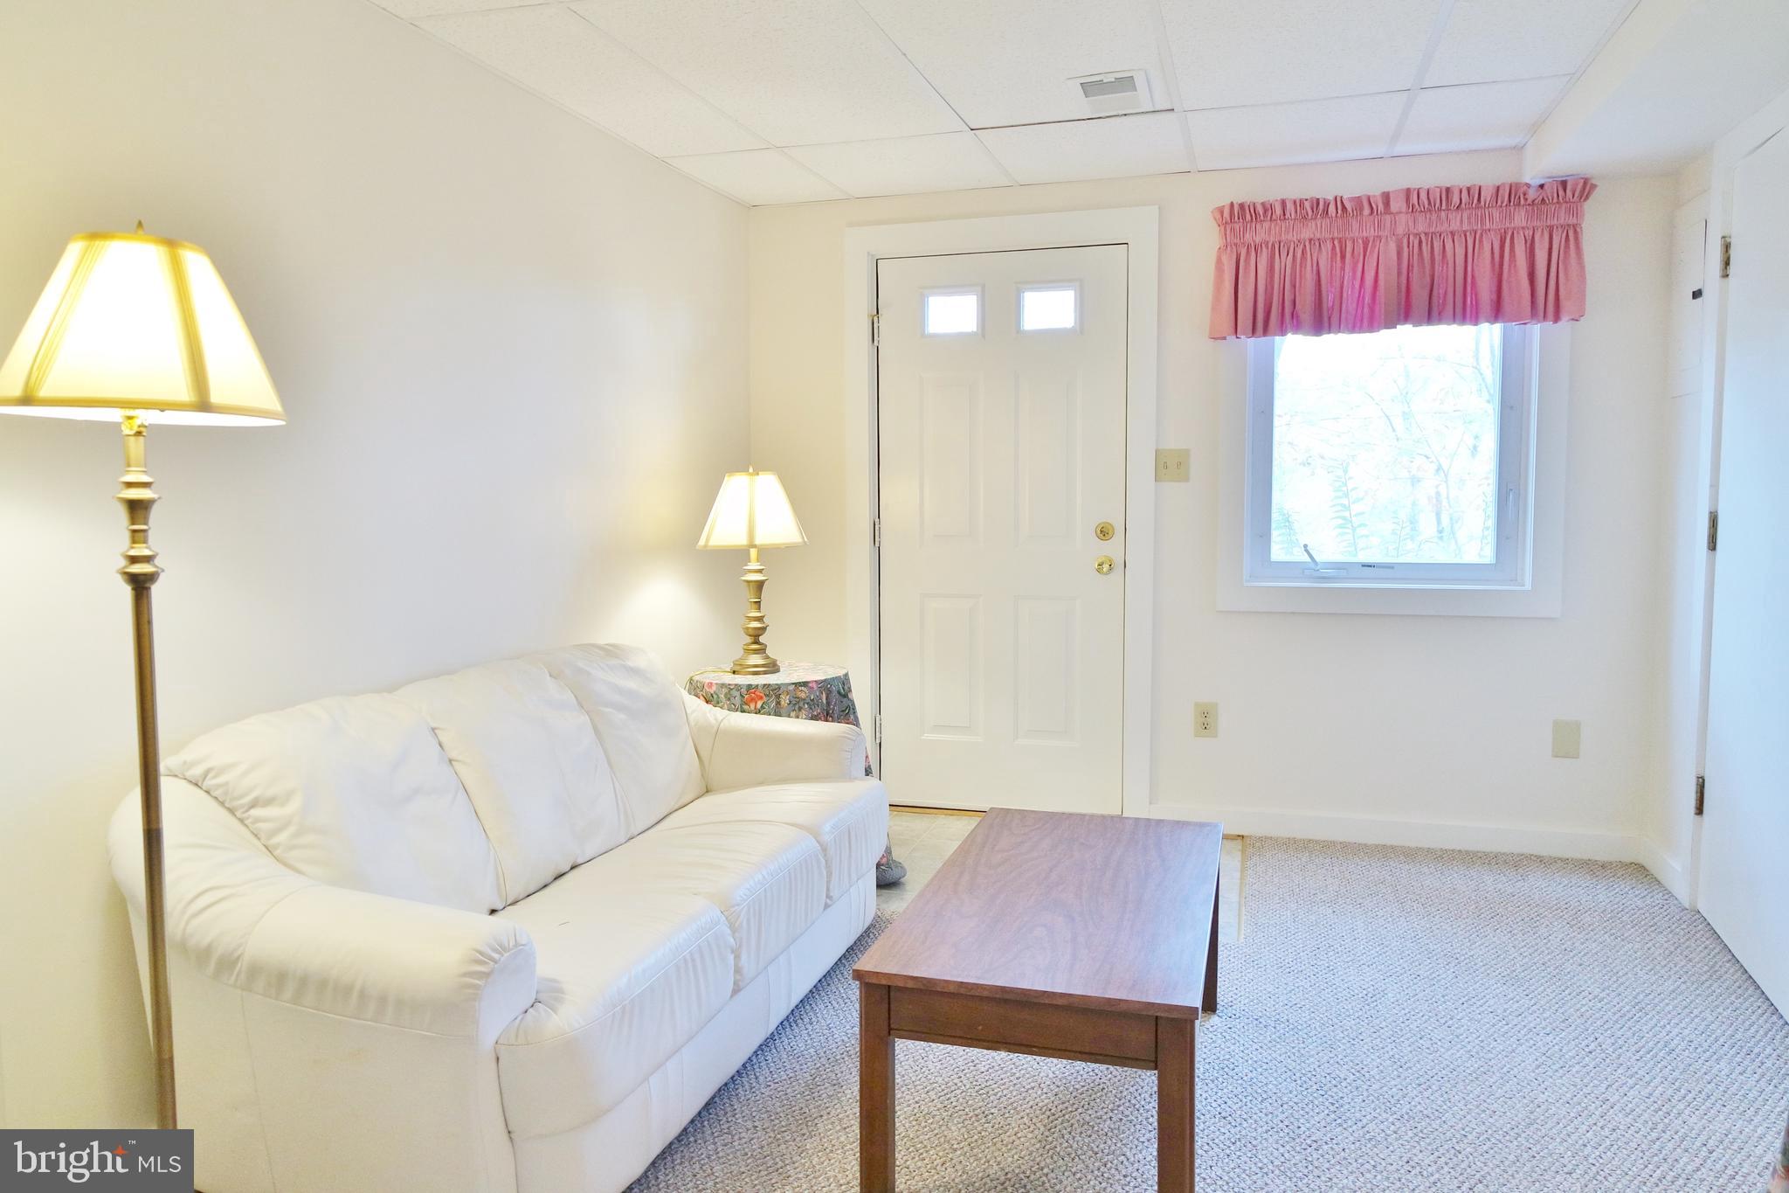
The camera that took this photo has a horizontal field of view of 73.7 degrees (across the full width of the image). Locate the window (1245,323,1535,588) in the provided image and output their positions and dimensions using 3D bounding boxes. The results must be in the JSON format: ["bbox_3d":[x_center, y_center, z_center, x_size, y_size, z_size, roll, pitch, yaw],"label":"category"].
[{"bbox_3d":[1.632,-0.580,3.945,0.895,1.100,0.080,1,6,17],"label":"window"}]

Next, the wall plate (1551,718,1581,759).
[{"bbox_3d":[2.182,0.465,3.869,0.079,0.123,0.007,1,6,17],"label":"wall plate"}]

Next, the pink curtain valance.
[{"bbox_3d":[1.603,-1.064,3.836,1.120,0.425,0.100,1,6,17],"label":"pink curtain valance"}]

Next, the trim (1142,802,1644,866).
[{"bbox_3d":[1.658,0.806,4.057,1.557,0.090,0.016,1,6,17],"label":"trim"}]

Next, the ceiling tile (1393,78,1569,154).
[{"bbox_3d":[1.675,-1.391,3.462,0.387,0.020,0.710,1,6,17],"label":"ceiling tile"}]

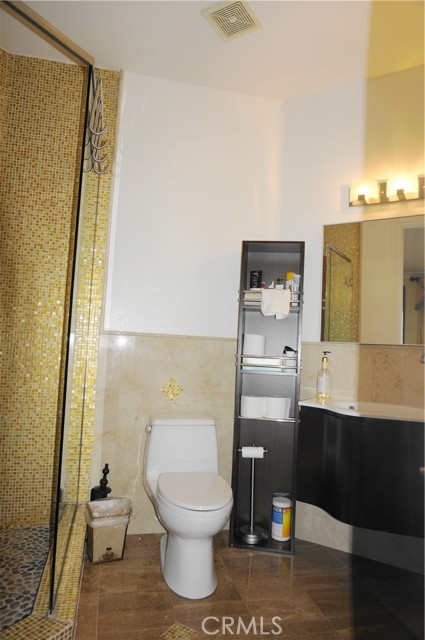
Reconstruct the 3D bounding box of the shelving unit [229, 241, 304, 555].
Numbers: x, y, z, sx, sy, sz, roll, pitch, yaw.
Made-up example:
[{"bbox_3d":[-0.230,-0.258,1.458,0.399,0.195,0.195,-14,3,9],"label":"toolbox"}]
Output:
[{"bbox_3d":[0.324,0.407,2.451,0.350,1.694,0.205,2,-4,9],"label":"shelving unit"}]

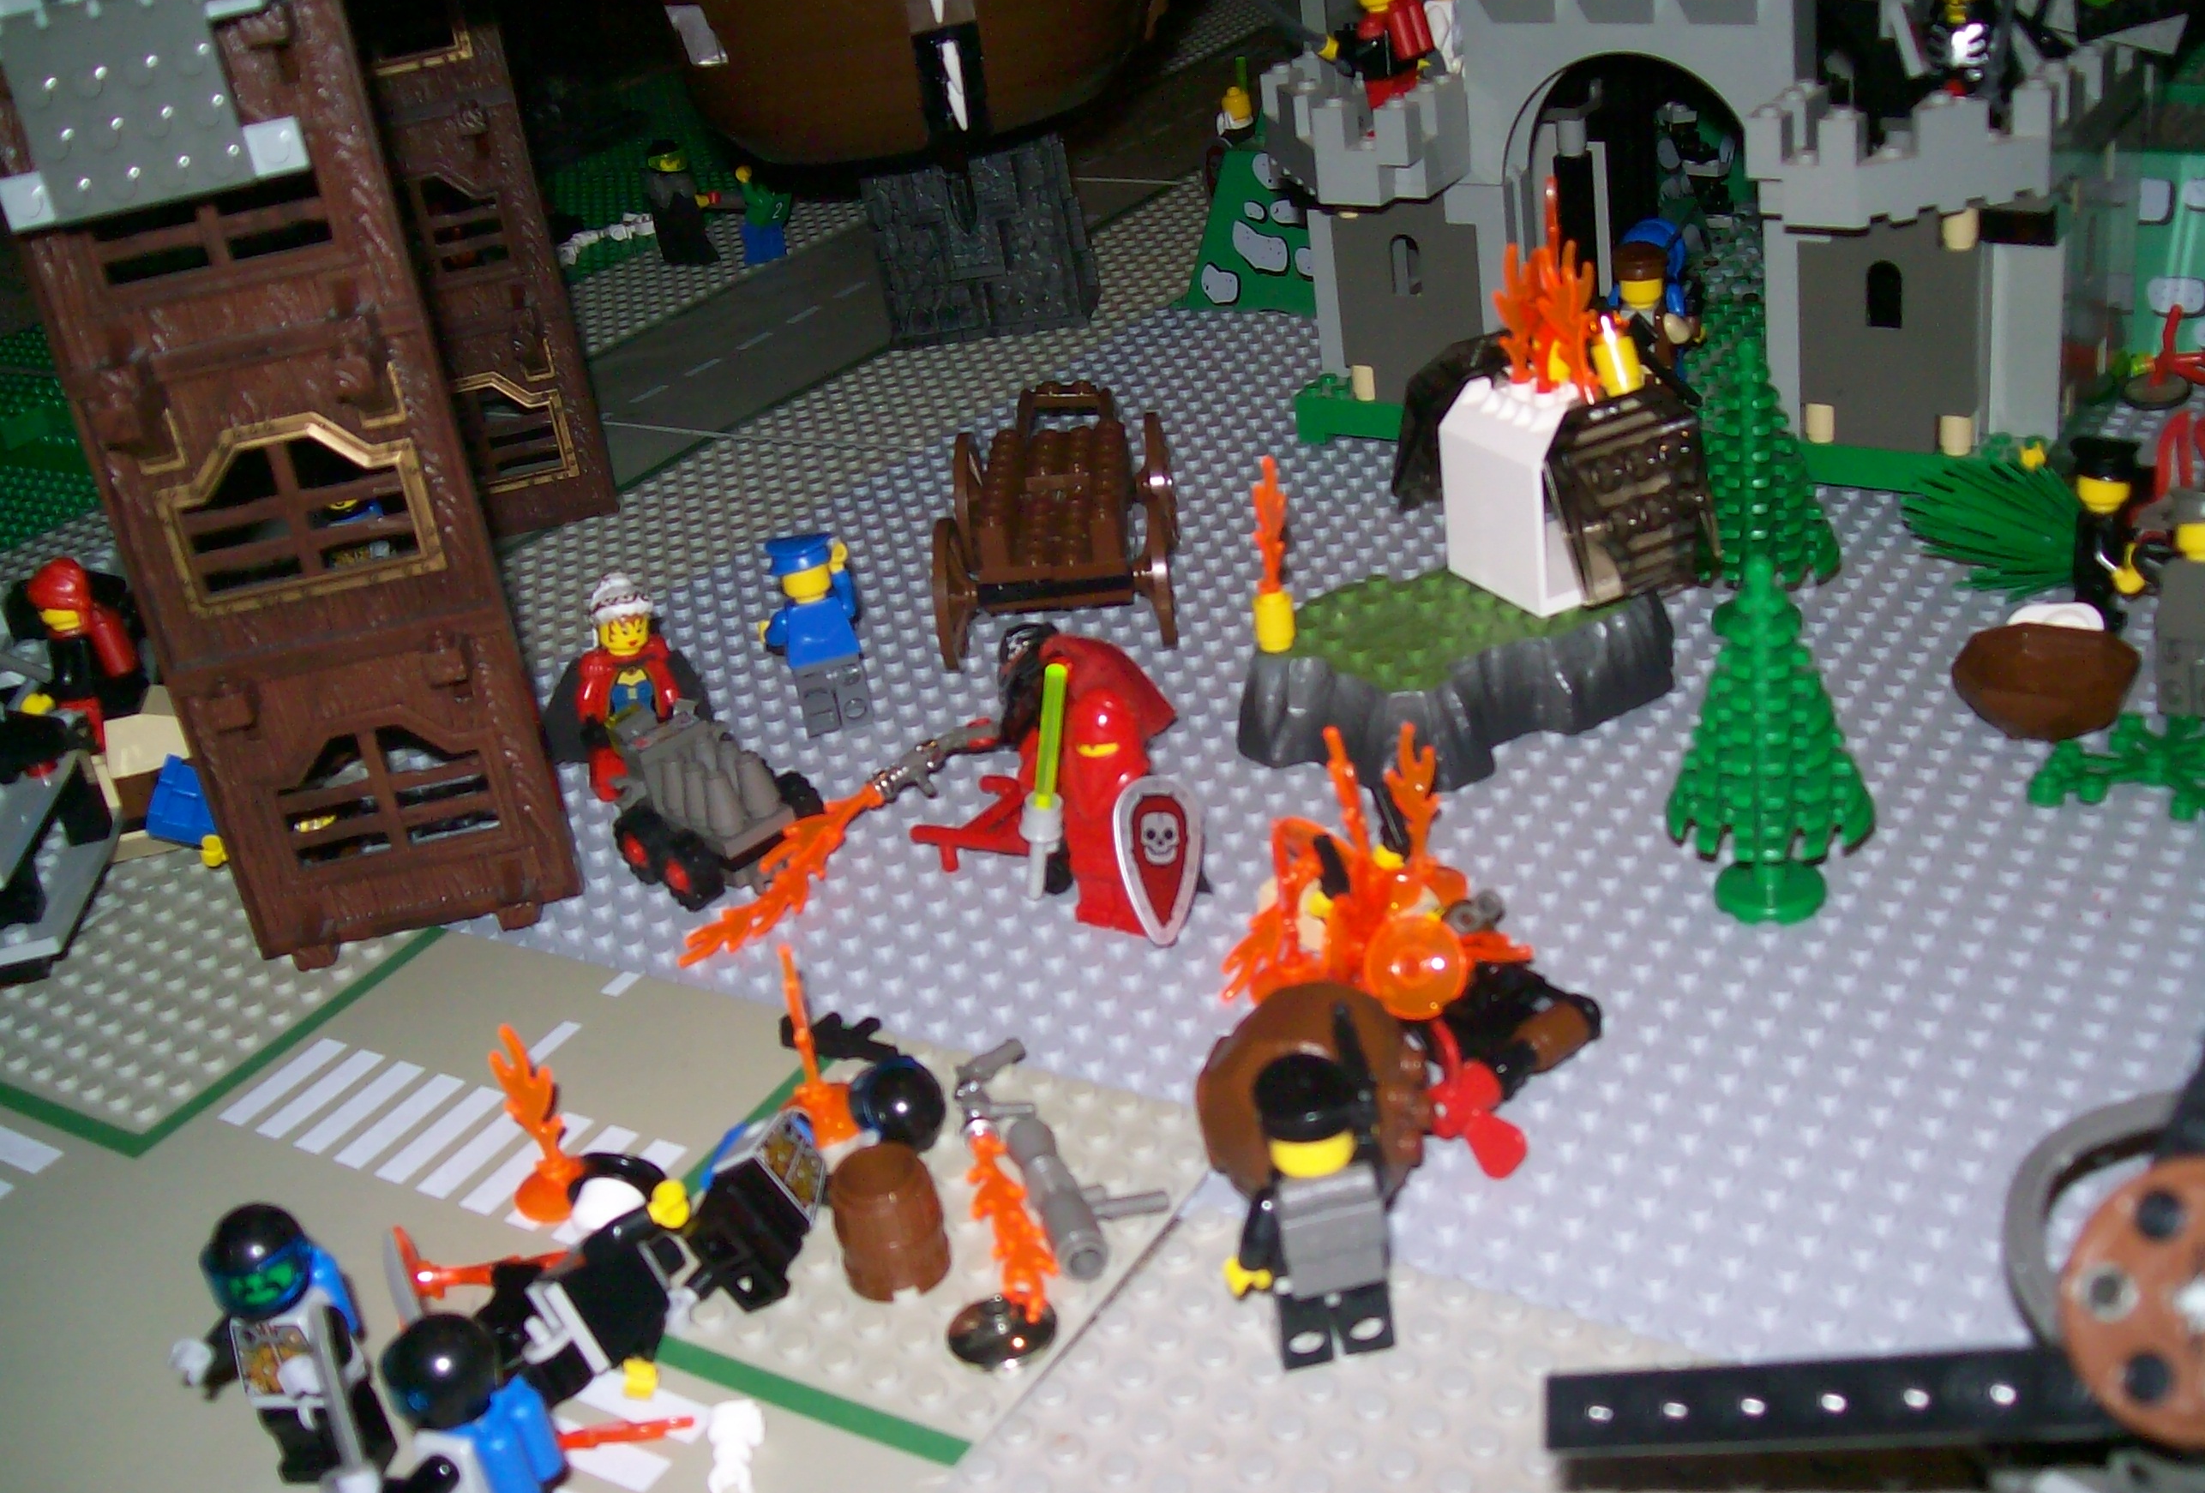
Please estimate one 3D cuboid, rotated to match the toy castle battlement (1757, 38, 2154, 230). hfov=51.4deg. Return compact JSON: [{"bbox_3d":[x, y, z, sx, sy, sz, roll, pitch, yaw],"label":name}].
[{"bbox_3d":[0.193,-0.142,0.531,0.065,0.027,0.064,10,33,33],"label":"toy castle battlement"}]

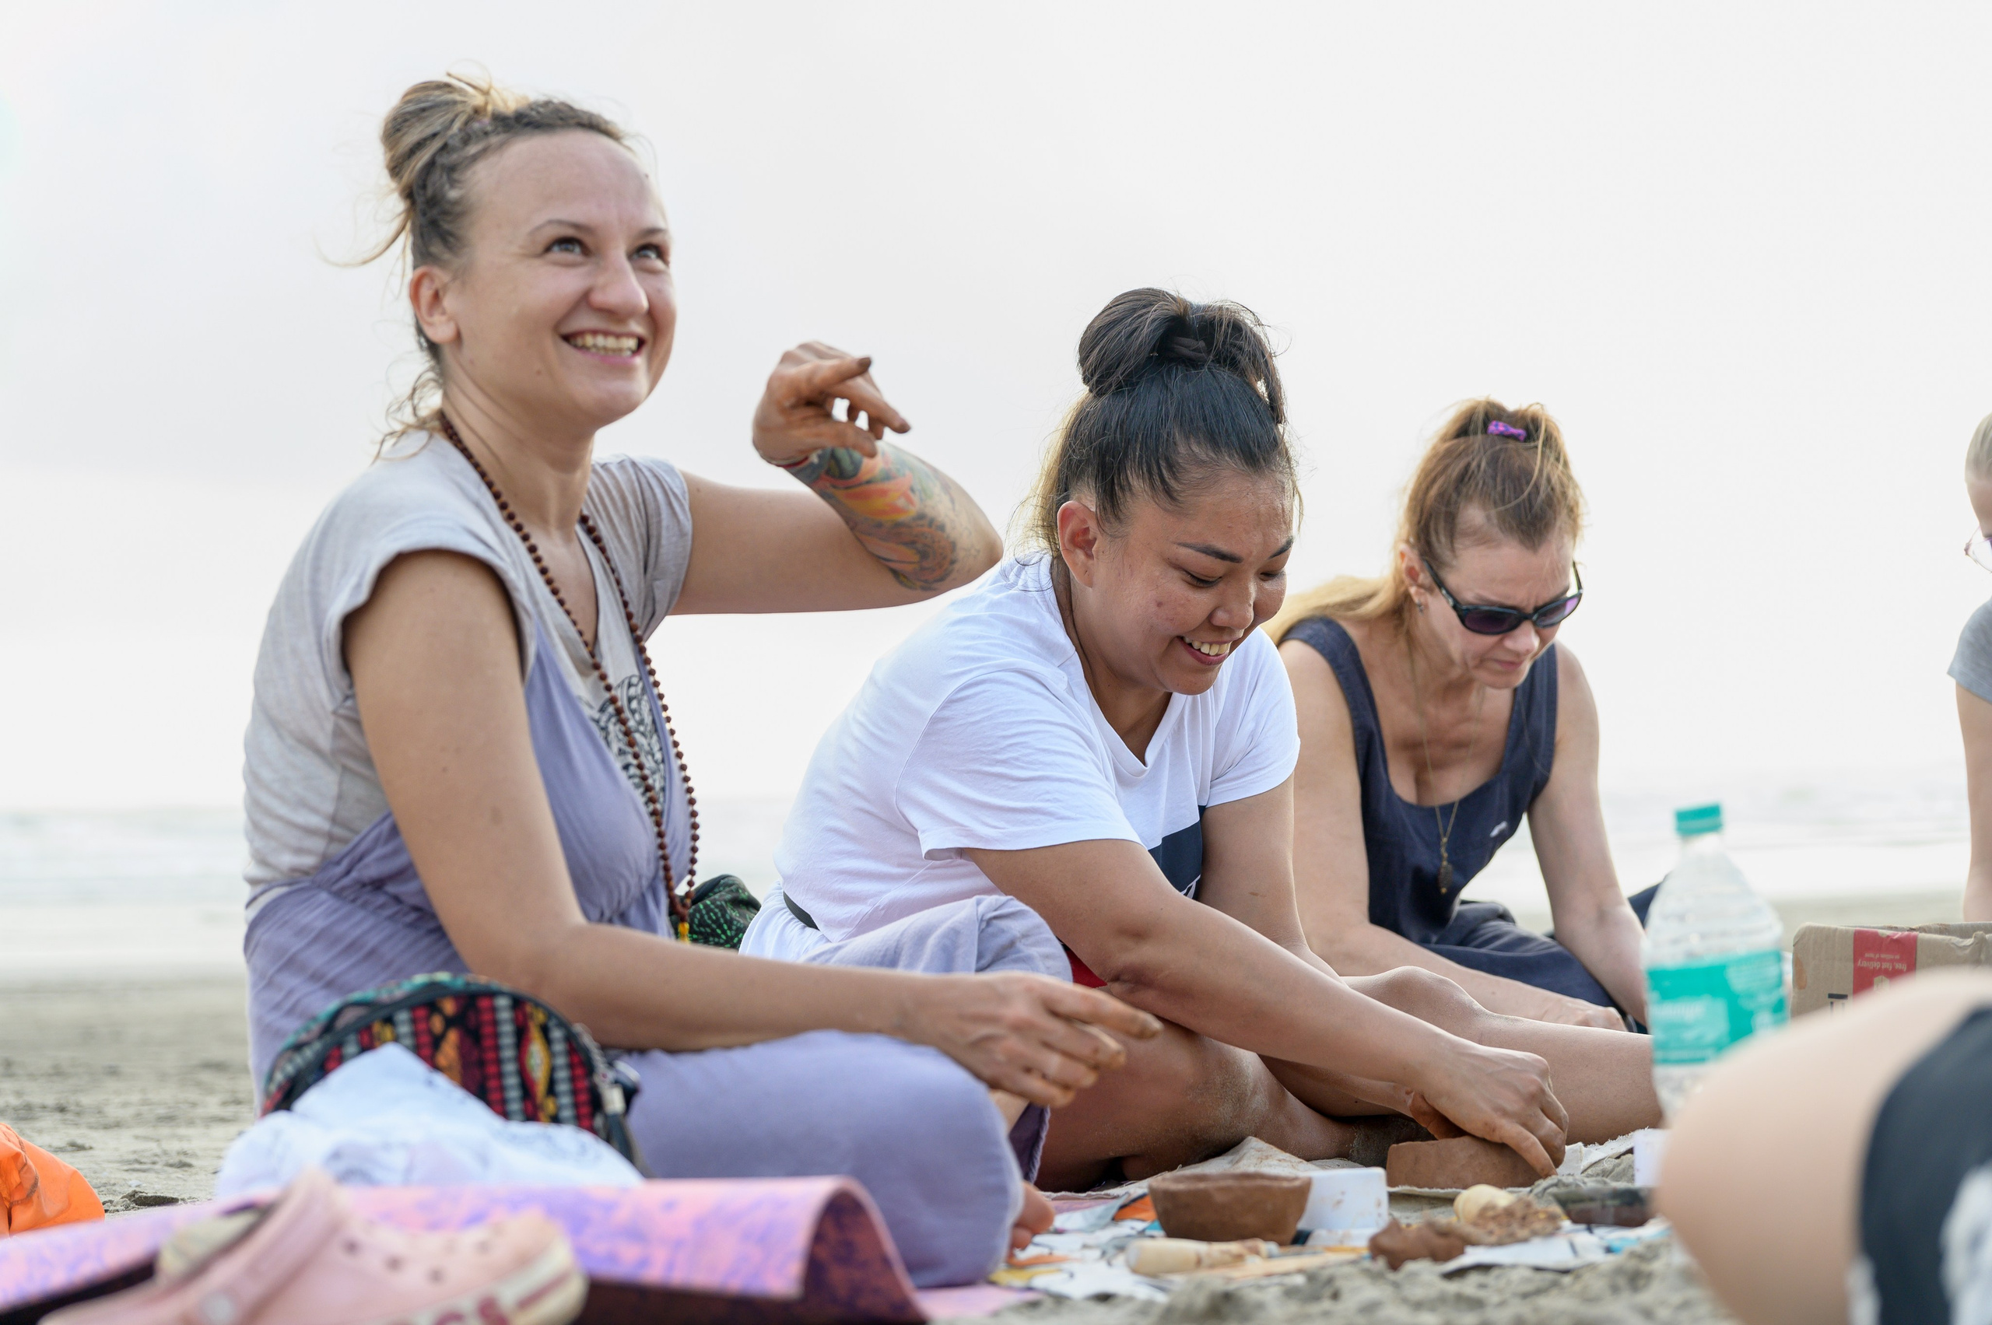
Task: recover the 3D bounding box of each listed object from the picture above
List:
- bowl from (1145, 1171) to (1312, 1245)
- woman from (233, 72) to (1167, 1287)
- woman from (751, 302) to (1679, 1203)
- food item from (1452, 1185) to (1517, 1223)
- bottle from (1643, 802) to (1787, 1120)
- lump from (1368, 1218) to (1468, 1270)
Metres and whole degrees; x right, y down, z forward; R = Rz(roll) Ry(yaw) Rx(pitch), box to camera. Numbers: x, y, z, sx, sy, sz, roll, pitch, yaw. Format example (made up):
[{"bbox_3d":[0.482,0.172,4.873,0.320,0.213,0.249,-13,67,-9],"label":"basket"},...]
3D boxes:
[{"bbox_3d":[0.156,0.366,2.600,0.110,0.044,0.105,-1,-2,0],"label":"bowl"},{"bbox_3d":[-0.158,-0.005,2.663,0.660,0.797,0.600,-2,-2,22],"label":"woman"},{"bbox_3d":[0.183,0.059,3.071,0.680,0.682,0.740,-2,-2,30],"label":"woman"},{"bbox_3d":[0.331,0.367,2.620,0.043,0.027,0.036,-1,-2,-11],"label":"food item"},{"bbox_3d":[0.447,0.222,2.356,0.081,0.270,0.081,-8,-2,11],"label":"bottle"},{"bbox_3d":[0.265,0.365,2.430,0.061,0.031,0.045,-1,-2,-17],"label":"lump"}]

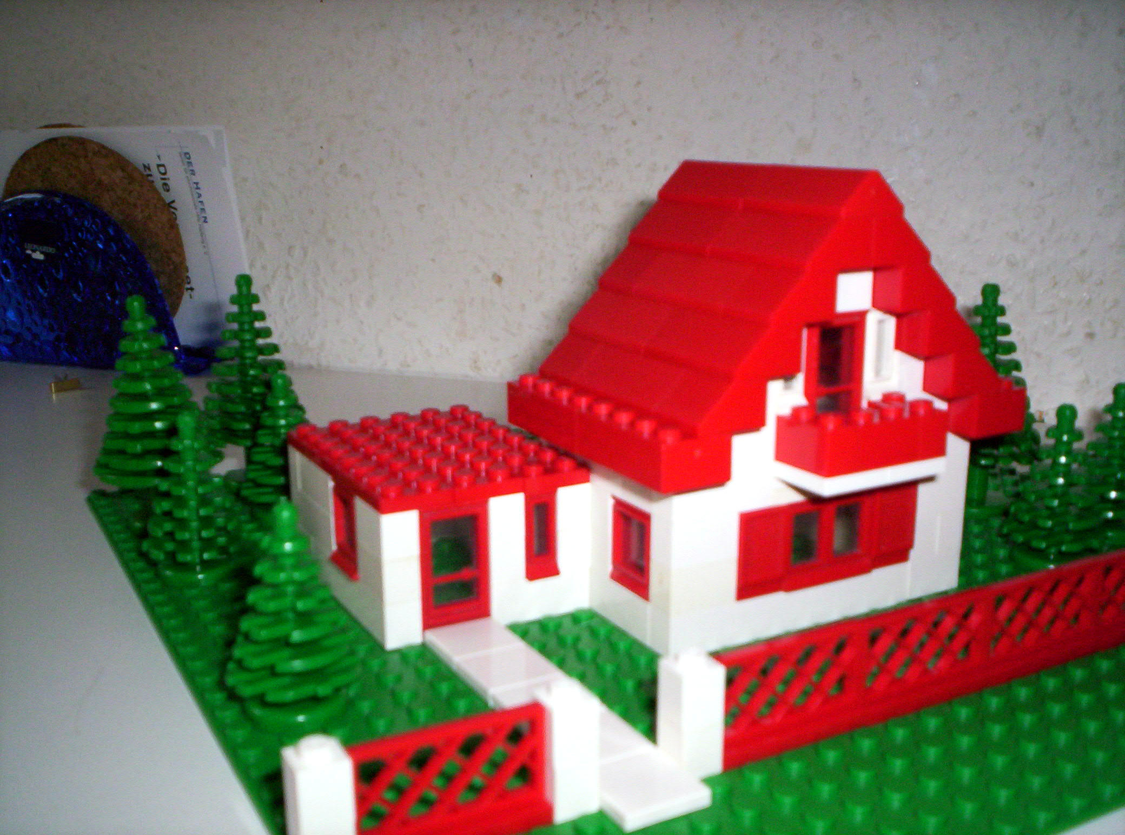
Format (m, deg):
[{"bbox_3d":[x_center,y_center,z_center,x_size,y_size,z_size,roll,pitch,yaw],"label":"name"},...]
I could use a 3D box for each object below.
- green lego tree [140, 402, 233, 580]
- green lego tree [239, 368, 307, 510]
[{"bbox_3d":[-0.088,0.018,0.283,0.021,0.040,0.021,-8,15,-28],"label":"green lego tree"},{"bbox_3d":[-0.076,0.007,0.325,0.023,0.040,0.023,-7,15,-28],"label":"green lego tree"}]

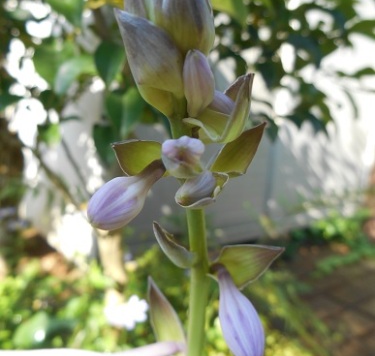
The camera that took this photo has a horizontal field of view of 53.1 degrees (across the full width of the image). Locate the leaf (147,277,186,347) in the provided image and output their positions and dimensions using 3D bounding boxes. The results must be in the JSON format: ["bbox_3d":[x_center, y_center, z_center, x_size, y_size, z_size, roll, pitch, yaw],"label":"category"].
[{"bbox_3d":[-0.011,0.073,0.205,0.017,0.042,0.011,-26,3,-24],"label":"leaf"}]

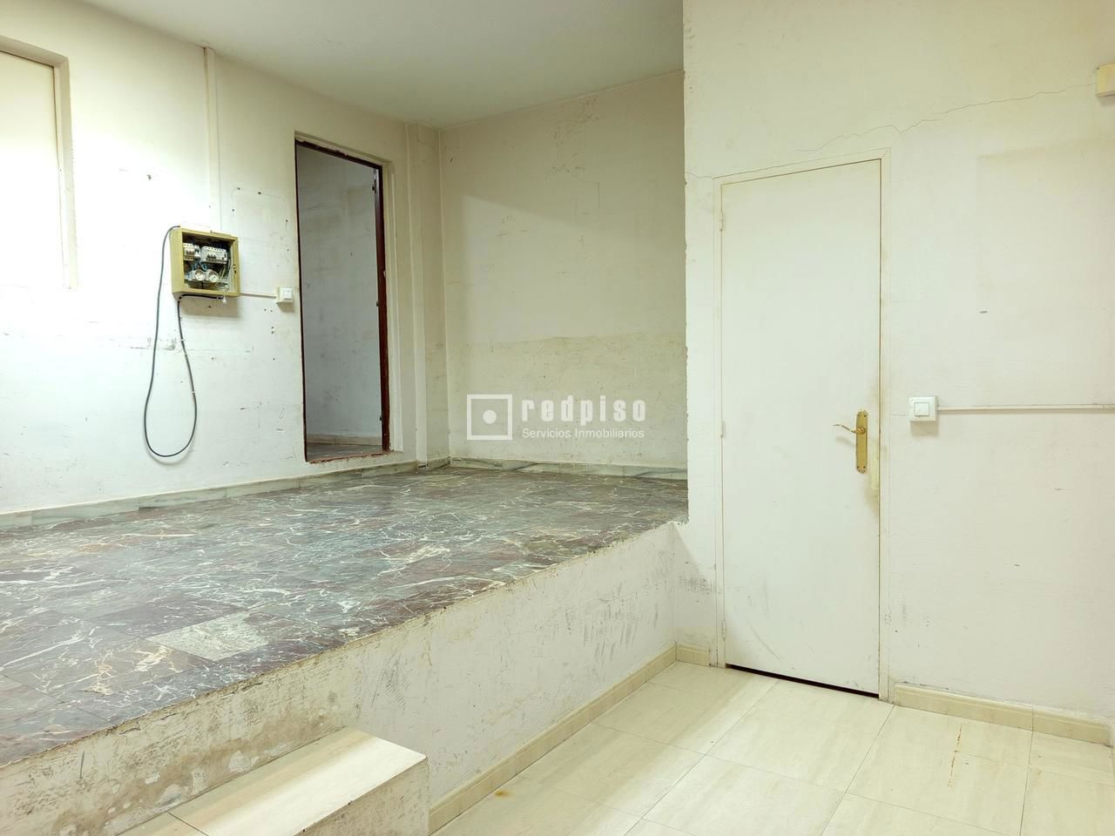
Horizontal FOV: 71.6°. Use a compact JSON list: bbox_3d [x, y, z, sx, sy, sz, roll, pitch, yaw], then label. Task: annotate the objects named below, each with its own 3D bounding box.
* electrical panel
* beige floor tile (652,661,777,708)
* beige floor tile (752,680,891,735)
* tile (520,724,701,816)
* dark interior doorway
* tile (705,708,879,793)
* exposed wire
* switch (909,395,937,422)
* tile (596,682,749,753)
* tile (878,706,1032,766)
[{"bbox_3d":[-1.947,-0.851,4.286,0.110,0.338,0.340,1,3,36],"label":"electrical panel"},{"bbox_3d":[0.641,1.097,3.204,0.452,0.012,0.306,1,3,34],"label":"beige floor tile"},{"bbox_3d":[1.014,1.099,2.942,0.448,0.010,0.308,1,2,34],"label":"beige floor tile"},{"bbox_3d":[0.178,1.137,2.519,0.452,0.012,0.449,1,3,34],"label":"tile"},{"bbox_3d":[-1.442,-0.741,5.167,0.100,2.020,0.725,1,3,36],"label":"dark interior doorway"},{"bbox_3d":[0.806,1.120,2.637,0.455,0.012,0.449,1,3,34],"label":"tile"},{"bbox_3d":[-2.073,-0.412,4.123,0.080,1.250,0.290,1,3,36],"label":"exposed wire"},{"bbox_3d":[1.337,-0.033,2.829,0.085,0.087,0.040,1,3,34],"label":"switch"},{"bbox_3d":[0.430,1.115,2.891,0.452,0.012,0.449,1,3,34],"label":"tile"},{"bbox_3d":[1.391,1.106,2.698,0.446,0.012,0.306,1,3,34],"label":"tile"}]

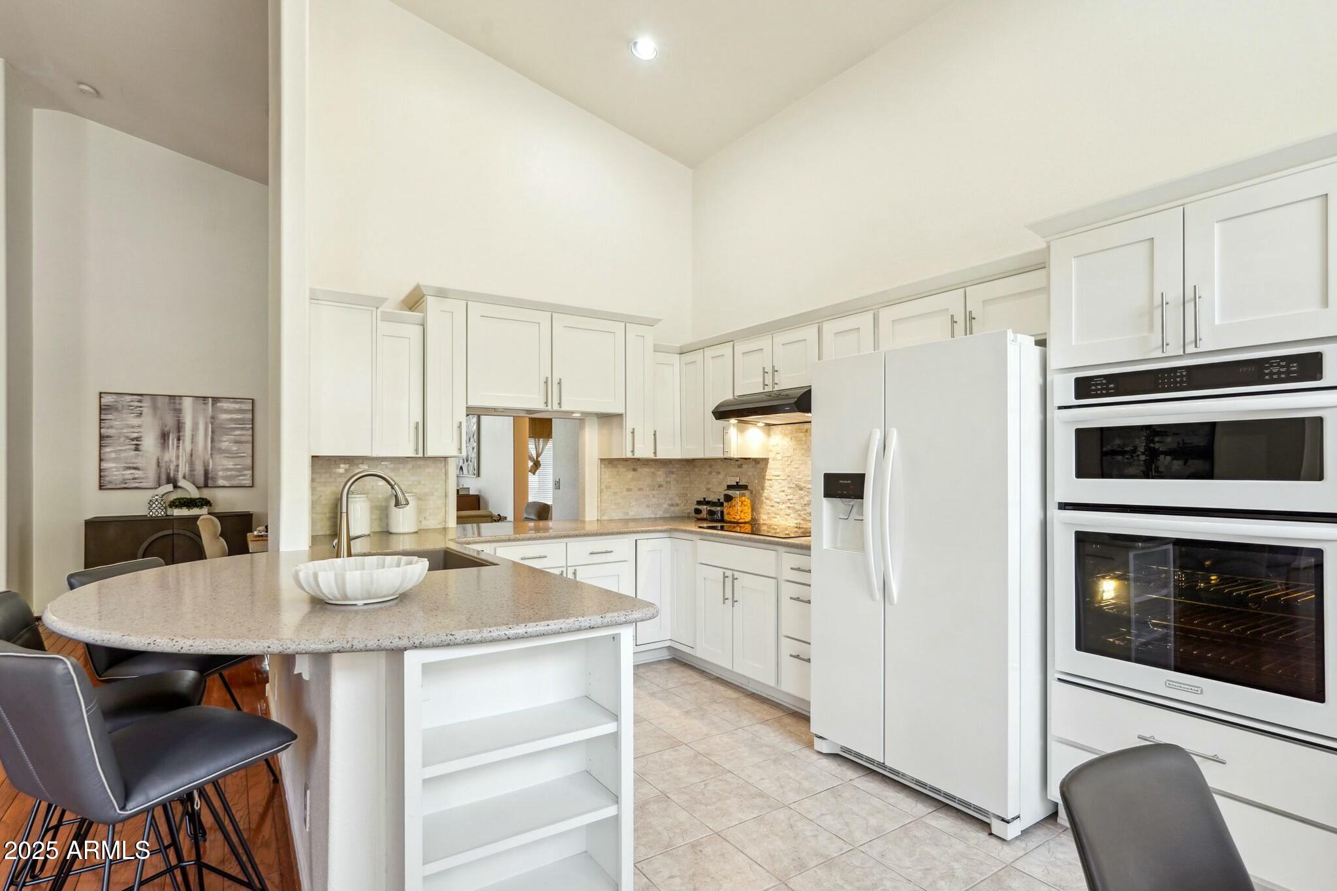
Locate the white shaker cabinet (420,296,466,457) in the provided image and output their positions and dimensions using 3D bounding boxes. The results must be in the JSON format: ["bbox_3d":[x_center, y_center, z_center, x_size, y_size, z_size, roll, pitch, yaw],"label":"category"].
[{"bbox_3d":[-1.394,-0.392,4.032,0.246,0.925,0.330,1,-1,-34],"label":"white shaker cabinet"}]

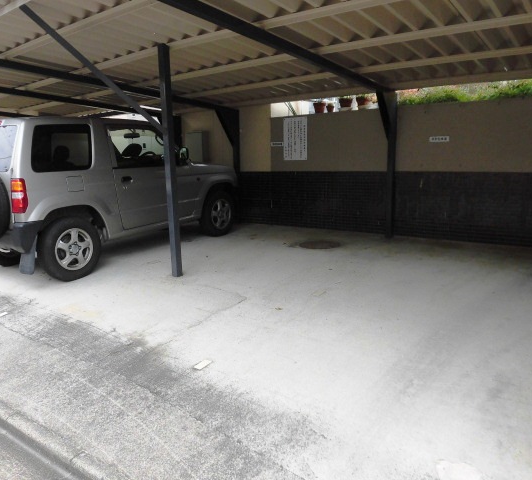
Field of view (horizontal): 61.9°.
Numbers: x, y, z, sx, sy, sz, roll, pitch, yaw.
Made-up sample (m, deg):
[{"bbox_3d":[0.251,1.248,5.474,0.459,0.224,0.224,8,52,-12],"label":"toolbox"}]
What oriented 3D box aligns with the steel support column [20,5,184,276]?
[{"bbox_3d":[-1.302,-0.656,3.805,0.085,2.290,1.370,6,13,35],"label":"steel support column"}]

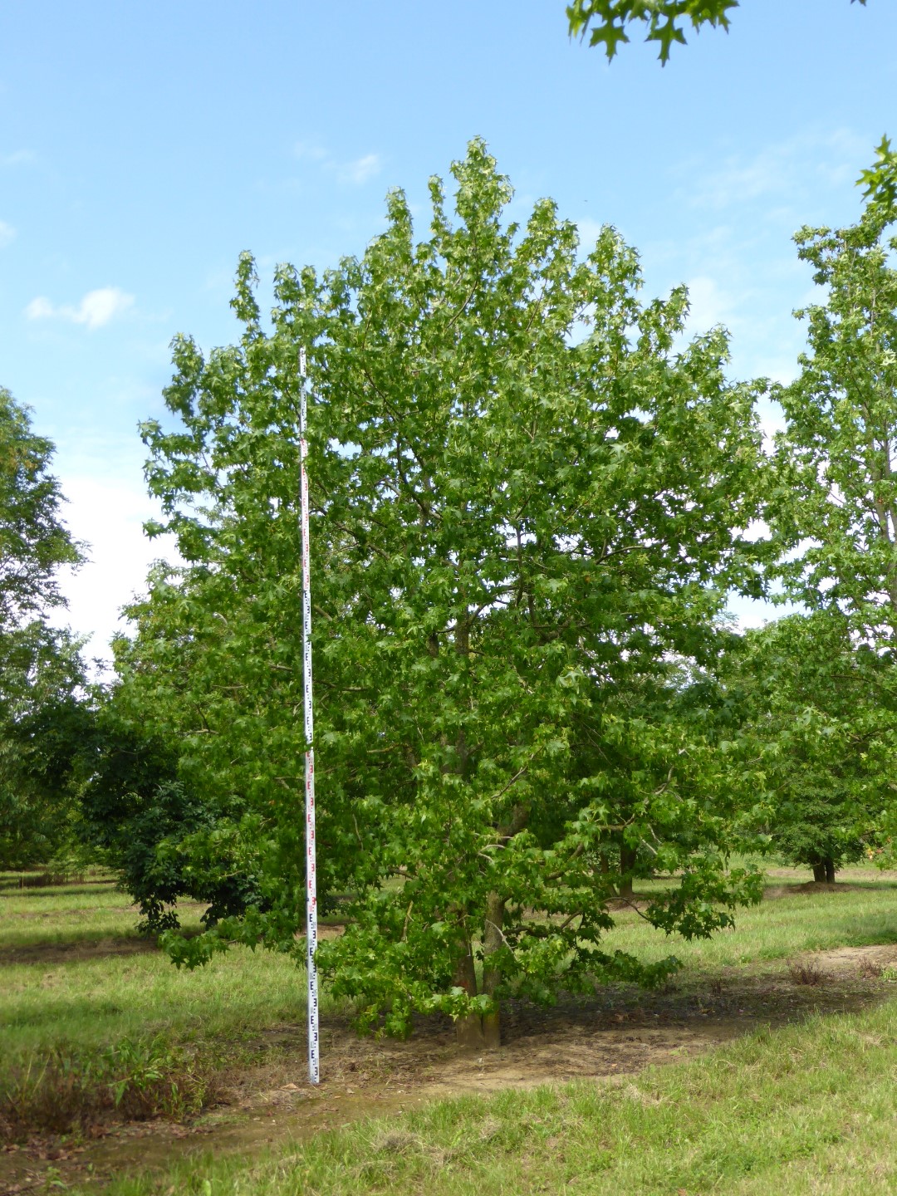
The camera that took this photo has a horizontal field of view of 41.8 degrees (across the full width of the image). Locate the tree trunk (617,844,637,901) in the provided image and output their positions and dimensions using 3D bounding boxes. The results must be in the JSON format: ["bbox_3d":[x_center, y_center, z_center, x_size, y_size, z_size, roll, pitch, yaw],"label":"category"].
[{"bbox_3d":[2.727,4.148,18.073,0.260,0.950,0.260,-1,-9,0],"label":"tree trunk"}]

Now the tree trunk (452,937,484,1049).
[{"bbox_3d":[0.128,2.599,7.911,0.200,0.800,0.170,-1,-9,0],"label":"tree trunk"}]

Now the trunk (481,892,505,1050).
[{"bbox_3d":[0.288,2.463,7.934,0.155,1.100,0.150,-1,-9,0],"label":"trunk"}]

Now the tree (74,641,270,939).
[{"bbox_3d":[-3.223,2.277,13.856,2.350,3.350,2.300,-1,-9,0],"label":"tree"}]

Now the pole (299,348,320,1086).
[{"bbox_3d":[-0.877,0.607,7.383,0.053,4.680,0.030,1,-9,-18],"label":"pole"}]

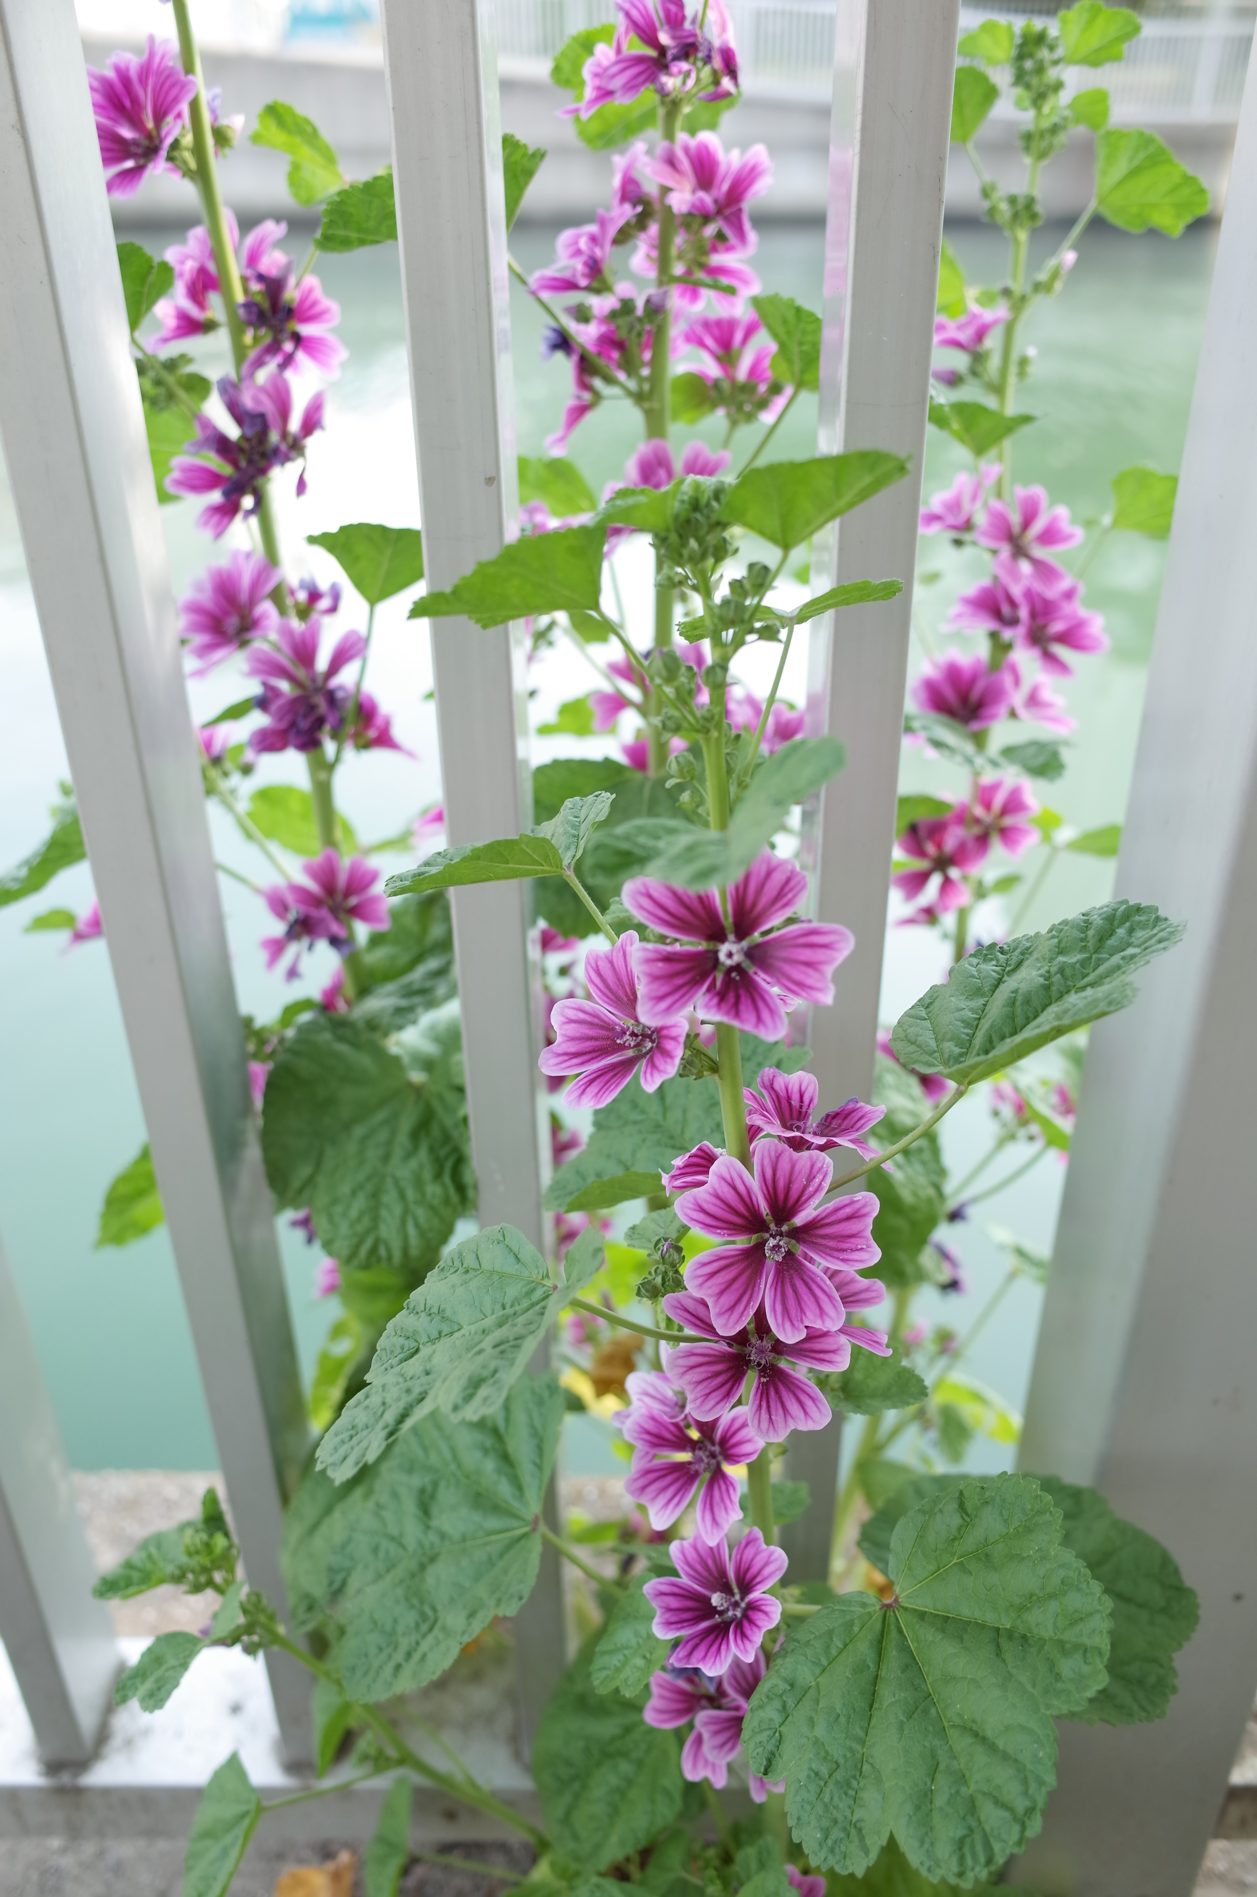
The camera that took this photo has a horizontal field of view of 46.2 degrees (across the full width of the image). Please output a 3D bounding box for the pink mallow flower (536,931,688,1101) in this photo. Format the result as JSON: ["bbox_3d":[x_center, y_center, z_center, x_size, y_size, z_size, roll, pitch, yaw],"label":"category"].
[{"bbox_3d":[-0.004,0.020,0.410,0.043,0.048,0.026,17,-1,29],"label":"pink mallow flower"}]

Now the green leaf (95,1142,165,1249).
[{"bbox_3d":[-0.230,0.116,0.690,0.042,0.048,0.030,-15,32,-24],"label":"green leaf"}]

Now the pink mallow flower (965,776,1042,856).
[{"bbox_3d":[0.172,-0.061,0.690,0.043,0.040,0.022,0,6,3],"label":"pink mallow flower"}]

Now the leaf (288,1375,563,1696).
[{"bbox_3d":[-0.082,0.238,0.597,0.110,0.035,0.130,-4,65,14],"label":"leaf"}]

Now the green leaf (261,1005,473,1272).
[{"bbox_3d":[-0.127,0.095,0.735,0.112,0.125,0.040,-5,-11,-8],"label":"green leaf"}]

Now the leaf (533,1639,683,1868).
[{"bbox_3d":[-0.008,0.337,0.620,0.068,0.098,0.028,7,6,8],"label":"leaf"}]

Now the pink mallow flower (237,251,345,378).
[{"bbox_3d":[-0.128,-0.242,0.562,0.043,0.048,0.027,-14,-1,-22],"label":"pink mallow flower"}]

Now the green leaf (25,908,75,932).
[{"bbox_3d":[-0.286,-0.014,0.730,0.027,0.014,0.020,0,29,0],"label":"green leaf"}]

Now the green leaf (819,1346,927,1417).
[{"bbox_3d":[0.074,0.137,0.470,0.044,0.016,0.027,6,65,12],"label":"green leaf"}]

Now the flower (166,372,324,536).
[{"bbox_3d":[-0.152,-0.197,0.585,0.060,0.062,0.042,4,29,8],"label":"flower"}]

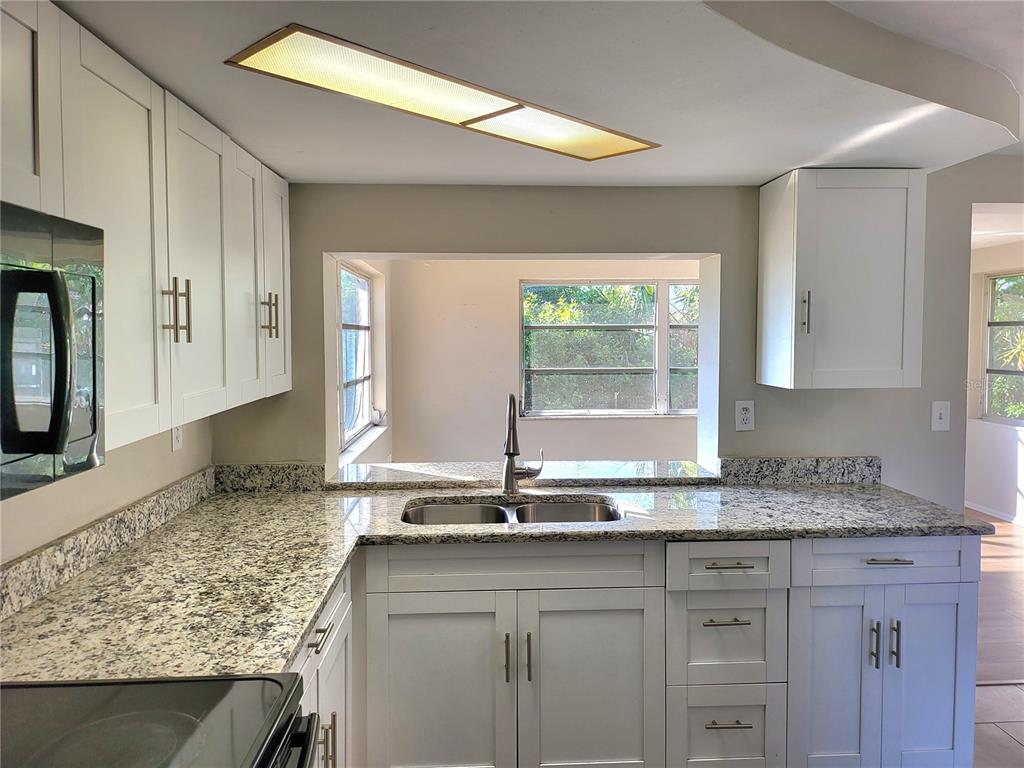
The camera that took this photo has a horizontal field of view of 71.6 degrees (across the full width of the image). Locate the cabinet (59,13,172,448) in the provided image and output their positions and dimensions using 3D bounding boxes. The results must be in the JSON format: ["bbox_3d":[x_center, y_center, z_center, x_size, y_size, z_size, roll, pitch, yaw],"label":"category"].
[{"bbox_3d":[-0.922,-0.260,1.399,0.322,0.750,0.388,0,4,-2],"label":"cabinet"}]

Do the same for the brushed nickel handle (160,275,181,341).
[{"bbox_3d":[-0.749,-0.162,1.557,0.037,0.141,0.012,0,4,-2],"label":"brushed nickel handle"}]

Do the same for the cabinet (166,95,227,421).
[{"bbox_3d":[-0.939,-0.295,1.816,0.330,0.760,0.420,0,4,-2],"label":"cabinet"}]

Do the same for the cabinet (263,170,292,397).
[{"bbox_3d":[-0.966,-0.336,2.440,0.322,0.750,0.306,0,4,-2],"label":"cabinet"}]

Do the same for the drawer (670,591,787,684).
[{"bbox_3d":[0.658,0.762,2.398,0.381,0.305,0.450,0,4,-2],"label":"drawer"}]

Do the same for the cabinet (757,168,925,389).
[{"bbox_3d":[1.184,-0.367,2.586,0.450,0.746,0.328,0,4,-2],"label":"cabinet"}]

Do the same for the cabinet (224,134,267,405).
[{"bbox_3d":[-0.954,-0.320,2.164,0.330,0.760,0.279,0,4,-2],"label":"cabinet"}]

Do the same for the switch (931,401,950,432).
[{"bbox_3d":[1.697,0.129,2.800,0.073,0.117,0.014,0,4,-2],"label":"switch"}]

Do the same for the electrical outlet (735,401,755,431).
[{"bbox_3d":[0.913,0.127,2.768,0.072,0.116,0.012,0,4,-2],"label":"electrical outlet"}]

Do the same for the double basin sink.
[{"bbox_3d":[-0.006,0.529,2.398,0.741,0.198,0.405,0,4,-2],"label":"double basin sink"}]

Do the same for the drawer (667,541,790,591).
[{"bbox_3d":[0.651,0.535,2.383,0.378,0.146,0.445,0,4,-2],"label":"drawer"}]

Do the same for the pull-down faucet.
[{"bbox_3d":[0.044,0.221,2.527,0.149,0.375,0.237,0,4,-2],"label":"pull-down faucet"}]

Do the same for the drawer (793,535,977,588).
[{"bbox_3d":[1.151,0.532,2.403,0.599,0.148,0.450,0,4,-2],"label":"drawer"}]

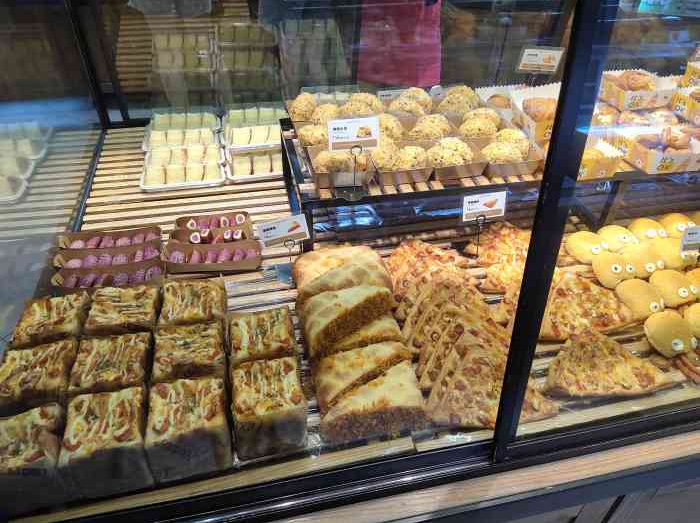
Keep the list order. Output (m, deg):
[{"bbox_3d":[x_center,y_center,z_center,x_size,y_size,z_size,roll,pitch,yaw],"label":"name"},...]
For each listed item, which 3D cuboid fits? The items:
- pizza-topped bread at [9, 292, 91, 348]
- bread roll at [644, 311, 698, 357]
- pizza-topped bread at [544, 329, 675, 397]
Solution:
[{"bbox_3d":[-0.451,0.112,0.788,0.092,0.066,0.097,-7,34,-12],"label":"pizza-topped bread"},{"bbox_3d":[0.513,0.117,0.809,0.075,0.058,0.076,-7,34,-12],"label":"bread roll"},{"bbox_3d":[0.416,0.165,0.851,0.195,0.027,0.115,-7,44,-10],"label":"pizza-topped bread"}]

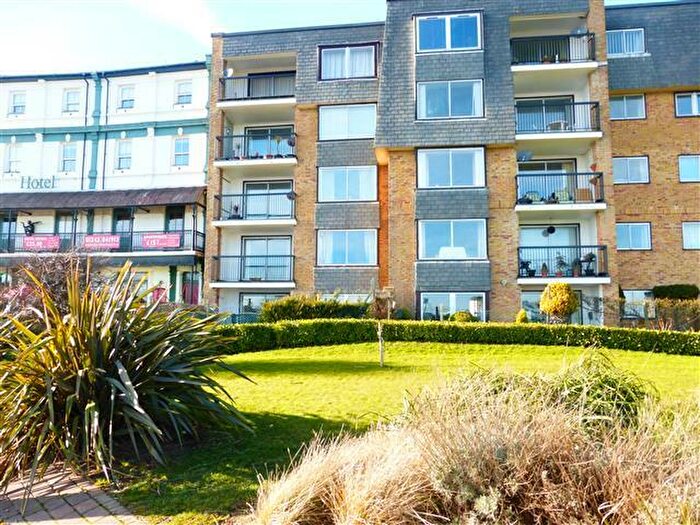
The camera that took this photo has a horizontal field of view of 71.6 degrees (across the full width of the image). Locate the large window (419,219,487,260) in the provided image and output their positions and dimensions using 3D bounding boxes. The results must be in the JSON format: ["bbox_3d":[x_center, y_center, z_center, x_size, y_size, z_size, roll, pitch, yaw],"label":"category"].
[{"bbox_3d":[3.676,-0.815,17.371,2.471,1.500,0.121,0,-6,6],"label":"large window"}]

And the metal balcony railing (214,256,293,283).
[{"bbox_3d":[-4.019,0.311,20.627,3.551,1.088,0.505,0,-6,6],"label":"metal balcony railing"}]

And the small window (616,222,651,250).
[{"bbox_3d":[10.993,-0.986,18.772,1.308,1.092,0.121,0,-6,6],"label":"small window"}]

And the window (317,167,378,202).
[{"bbox_3d":[-0.093,-3.279,20.438,2.528,1.562,0.120,0,-5,6],"label":"window"}]

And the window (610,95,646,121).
[{"bbox_3d":[11.394,-6.386,19.939,1.509,1.119,0.120,0,-5,6],"label":"window"}]

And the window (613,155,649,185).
[{"bbox_3d":[11.000,-3.599,19.033,1.308,1.092,0.121,0,-6,6],"label":"window"}]

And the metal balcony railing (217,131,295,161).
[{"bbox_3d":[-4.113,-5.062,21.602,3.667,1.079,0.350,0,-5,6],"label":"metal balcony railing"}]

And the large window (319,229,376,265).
[{"bbox_3d":[-0.099,-0.591,20.188,2.528,1.562,0.120,0,-5,6],"label":"large window"}]

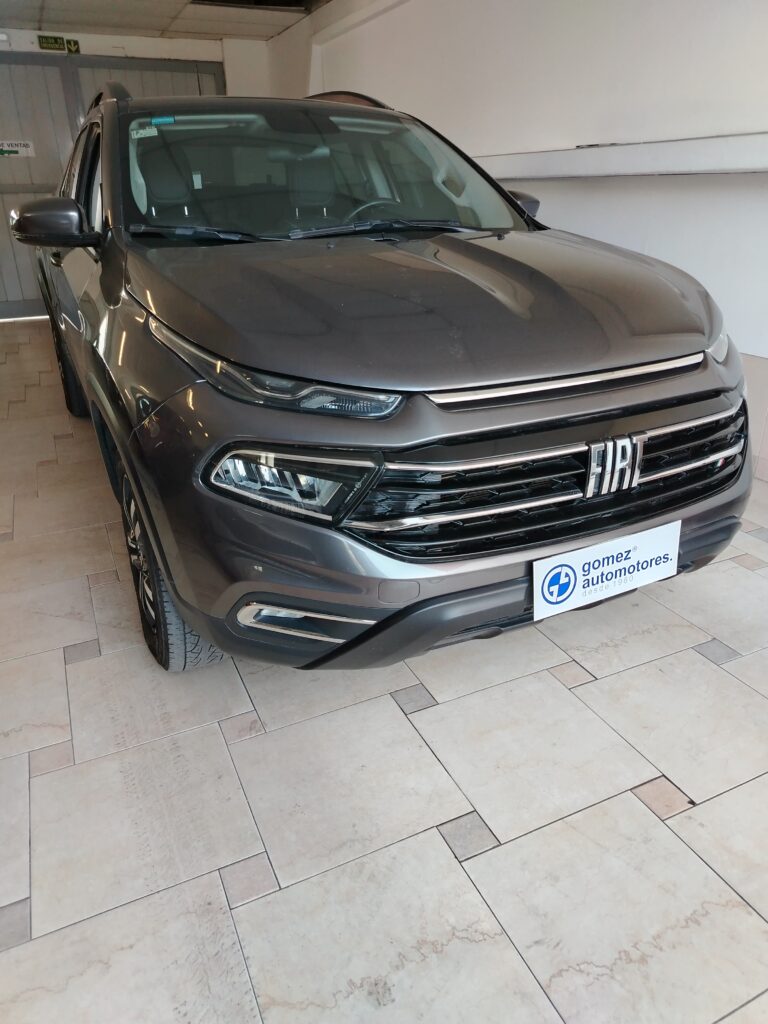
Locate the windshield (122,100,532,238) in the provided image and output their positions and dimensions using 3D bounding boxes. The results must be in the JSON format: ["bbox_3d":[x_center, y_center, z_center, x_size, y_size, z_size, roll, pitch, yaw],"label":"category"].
[{"bbox_3d":[-0.218,-1.193,2.503,1.440,0.130,0.900,-12,58,-23],"label":"windshield"}]

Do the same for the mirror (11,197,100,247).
[{"bbox_3d":[-1.048,-0.923,2.251,0.245,0.155,0.190,-12,26,-23],"label":"mirror"}]

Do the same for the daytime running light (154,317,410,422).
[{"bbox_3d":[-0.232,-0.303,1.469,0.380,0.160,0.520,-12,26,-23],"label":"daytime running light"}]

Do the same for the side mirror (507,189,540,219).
[{"bbox_3d":[0.559,-1.277,2.966,0.245,0.155,0.190,-12,26,-23],"label":"side mirror"}]

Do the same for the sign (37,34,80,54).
[{"bbox_3d":[-3.523,-5.072,7.707,0.405,0.150,0.020,-11,26,-21],"label":"sign"}]

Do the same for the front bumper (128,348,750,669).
[{"bbox_3d":[0.377,-0.055,1.729,1.780,0.690,0.550,-12,26,-23],"label":"front bumper"}]

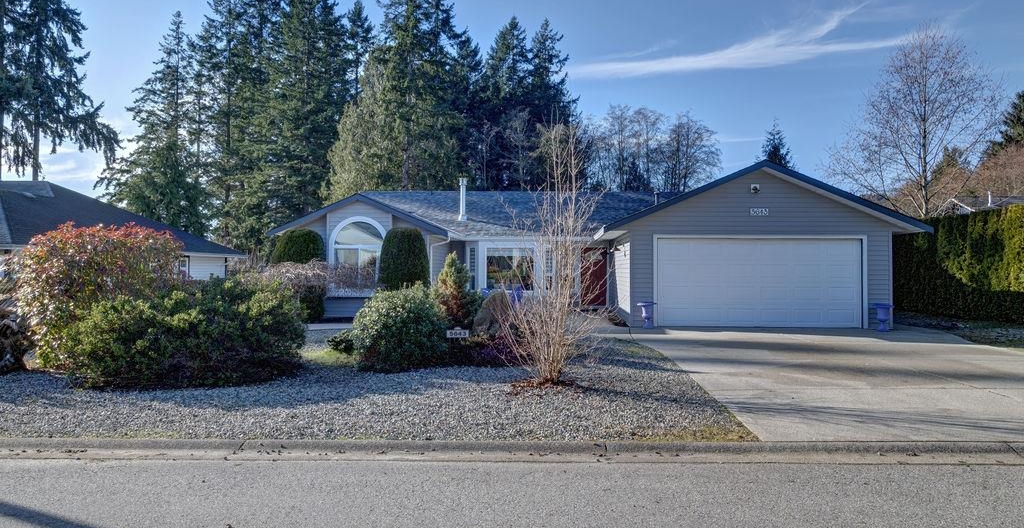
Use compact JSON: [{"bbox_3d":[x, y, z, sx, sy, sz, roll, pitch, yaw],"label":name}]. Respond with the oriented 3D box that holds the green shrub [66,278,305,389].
[{"bbox_3d":[-4.700,0.900,9.450,3.300,1.380,2.200,0,0,0],"label":"green shrub"}]

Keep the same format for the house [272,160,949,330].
[{"bbox_3d":[2.050,-0.620,21.700,16.100,4.280,12.600,0,0,3],"label":"house"}]

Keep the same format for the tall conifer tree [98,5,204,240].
[{"bbox_3d":[-23.819,-7.544,43.000,7.004,18.147,6.800,0,0,0],"label":"tall conifer tree"}]

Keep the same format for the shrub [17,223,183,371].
[{"bbox_3d":[-6.529,0.437,10.300,2.627,2.187,2.200,0,0,0],"label":"shrub"}]

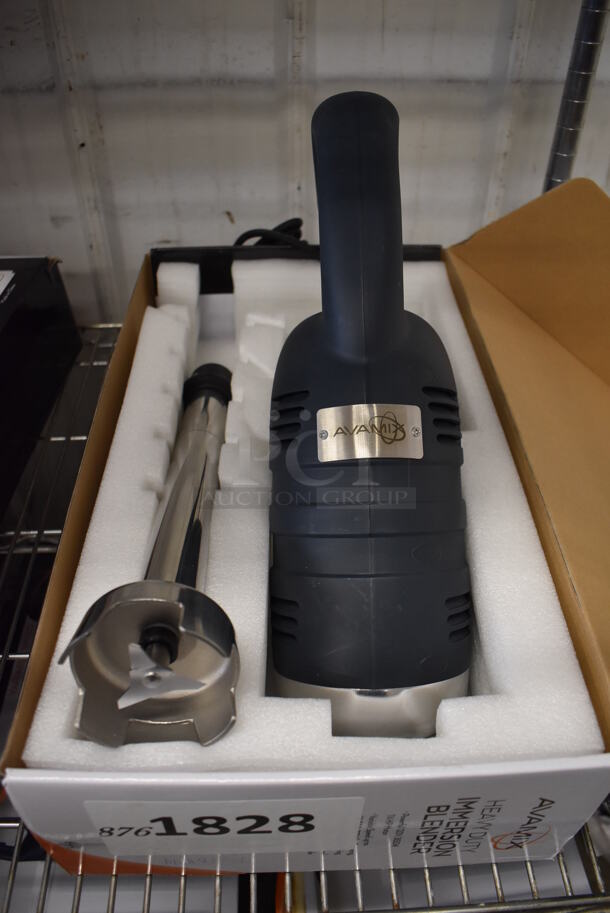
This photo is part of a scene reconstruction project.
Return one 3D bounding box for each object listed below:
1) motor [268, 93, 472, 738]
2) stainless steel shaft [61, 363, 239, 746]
[{"bbox_3d":[0.037,-0.033,0.424,0.121,0.133,0.380,-2,85,3],"label":"motor"},{"bbox_3d":[-0.076,0.019,0.464,0.083,0.083,0.357,-3,29,-1],"label":"stainless steel shaft"}]

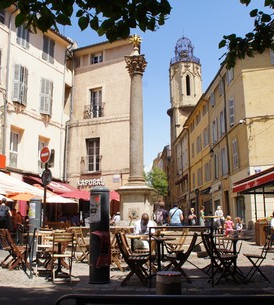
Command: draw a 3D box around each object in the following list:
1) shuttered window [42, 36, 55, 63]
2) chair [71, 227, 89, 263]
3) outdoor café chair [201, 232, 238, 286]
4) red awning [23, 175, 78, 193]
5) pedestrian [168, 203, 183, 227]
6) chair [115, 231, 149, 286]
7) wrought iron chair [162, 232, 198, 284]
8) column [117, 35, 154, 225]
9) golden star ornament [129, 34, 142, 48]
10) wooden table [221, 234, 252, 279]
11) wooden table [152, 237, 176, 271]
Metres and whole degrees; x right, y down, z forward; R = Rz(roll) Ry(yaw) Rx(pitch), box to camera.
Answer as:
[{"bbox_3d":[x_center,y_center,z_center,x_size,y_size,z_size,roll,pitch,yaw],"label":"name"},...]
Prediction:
[{"bbox_3d":[-5.689,-6.670,22.301,0.120,1.650,1.130,-5,-11,25],"label":"shuttered window"},{"bbox_3d":[-1.420,2.379,9.038,0.500,0.860,0.440,-4,-11,18],"label":"chair"},{"bbox_3d":[1.464,1.812,6.017,0.510,0.850,0.440,1,-10,-5],"label":"outdoor café chair"},{"bbox_3d":[-4.685,2.035,20.720,2.000,1.000,4.153,-4,-11,20],"label":"red awning"},{"bbox_3d":[1.573,2.885,13.817,0.560,1.700,0.360,-1,-11,3],"label":"pedestrian"},{"bbox_3d":[-0.072,1.827,6.048,0.510,0.850,0.440,-2,-10,7],"label":"chair"},{"bbox_3d":[0.791,1.846,6.177,0.510,0.850,0.440,-1,-10,4],"label":"wrought iron chair"},{"bbox_3d":[-0.011,-0.933,13.921,1.250,8.250,1.250,-4,-11,20],"label":"column"},{"bbox_3d":[-0.047,-4.720,14.644,0.500,0.580,0.320,-3,-11,15],"label":"golden star ornament"},{"bbox_3d":[1.869,1.960,6.389,0.630,0.730,0.630,-3,-11,15],"label":"wooden table"},{"bbox_3d":[0.485,1.973,6.427,0.600,0.730,0.600,-1,-11,4],"label":"wooden table"}]

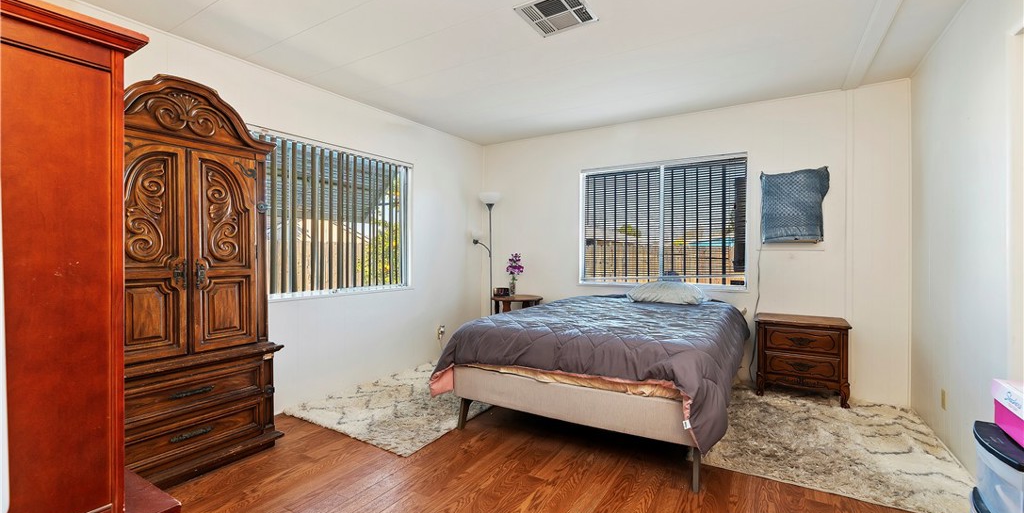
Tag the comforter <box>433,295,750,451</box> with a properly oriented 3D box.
[{"bbox_3d":[0.725,0.685,3.077,1.820,0.550,1.950,0,1,30],"label":"comforter"}]

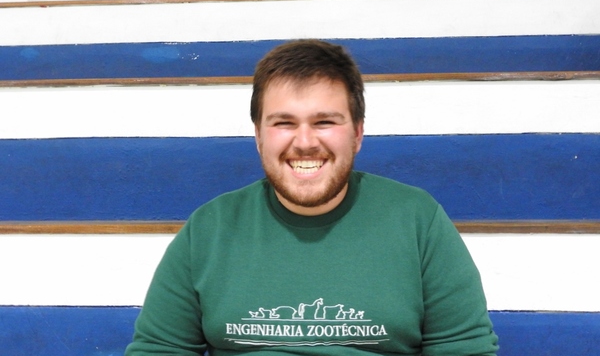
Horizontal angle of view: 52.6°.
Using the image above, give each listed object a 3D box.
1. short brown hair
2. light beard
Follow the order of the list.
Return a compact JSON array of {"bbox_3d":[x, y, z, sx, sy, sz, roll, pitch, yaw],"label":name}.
[{"bbox_3d":[0.013,-0.155,1.035,0.192,0.163,0.200,0,-1,3],"label":"short brown hair"},{"bbox_3d":[0.014,-0.001,0.975,0.156,0.104,0.095,0,-1,3],"label":"light beard"}]

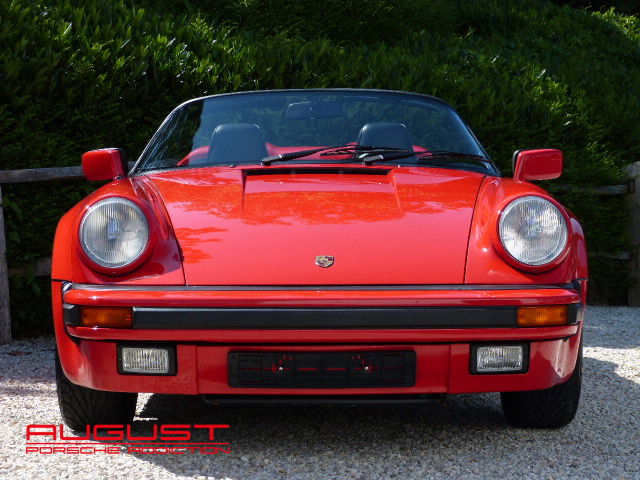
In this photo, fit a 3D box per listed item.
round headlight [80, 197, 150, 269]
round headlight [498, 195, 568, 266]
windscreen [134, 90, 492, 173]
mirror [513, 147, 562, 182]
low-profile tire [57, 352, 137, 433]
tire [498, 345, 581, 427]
[{"bbox_3d":[-0.602,-0.022,4.780,0.210,0.220,0.140,0,1,-1],"label":"round headlight"},{"bbox_3d":[0.629,-0.026,4.790,0.210,0.220,0.140,0,1,-1],"label":"round headlight"},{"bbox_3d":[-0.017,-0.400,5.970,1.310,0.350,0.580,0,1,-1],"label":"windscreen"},{"bbox_3d":[0.805,-0.278,6.020,0.185,0.120,0.100,0,1,-1],"label":"mirror"},{"bbox_3d":[-0.719,0.308,5.300,0.215,0.630,0.630,0,1,-1],"label":"low-profile tire"},{"bbox_3d":[0.713,0.304,5.310,0.215,0.630,0.630,0,1,-1],"label":"tire"}]

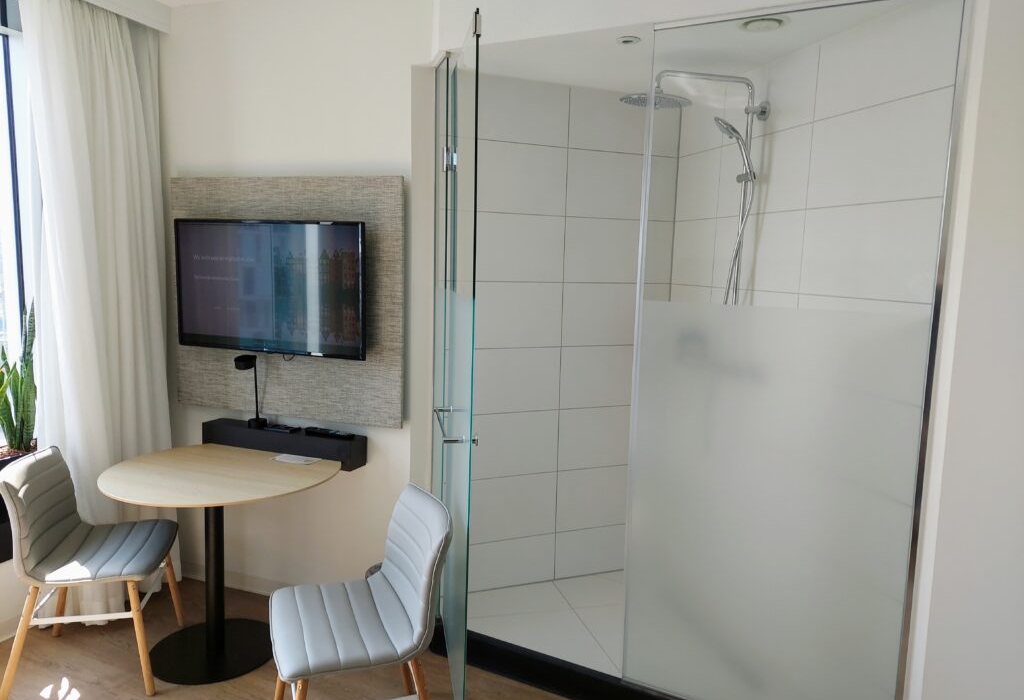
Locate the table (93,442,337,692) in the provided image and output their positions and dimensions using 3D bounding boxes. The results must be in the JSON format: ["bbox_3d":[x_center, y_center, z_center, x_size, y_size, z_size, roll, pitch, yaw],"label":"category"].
[{"bbox_3d":[-1.136,0.822,2.765,0.870,0.740,0.810,4,7,20],"label":"table"}]

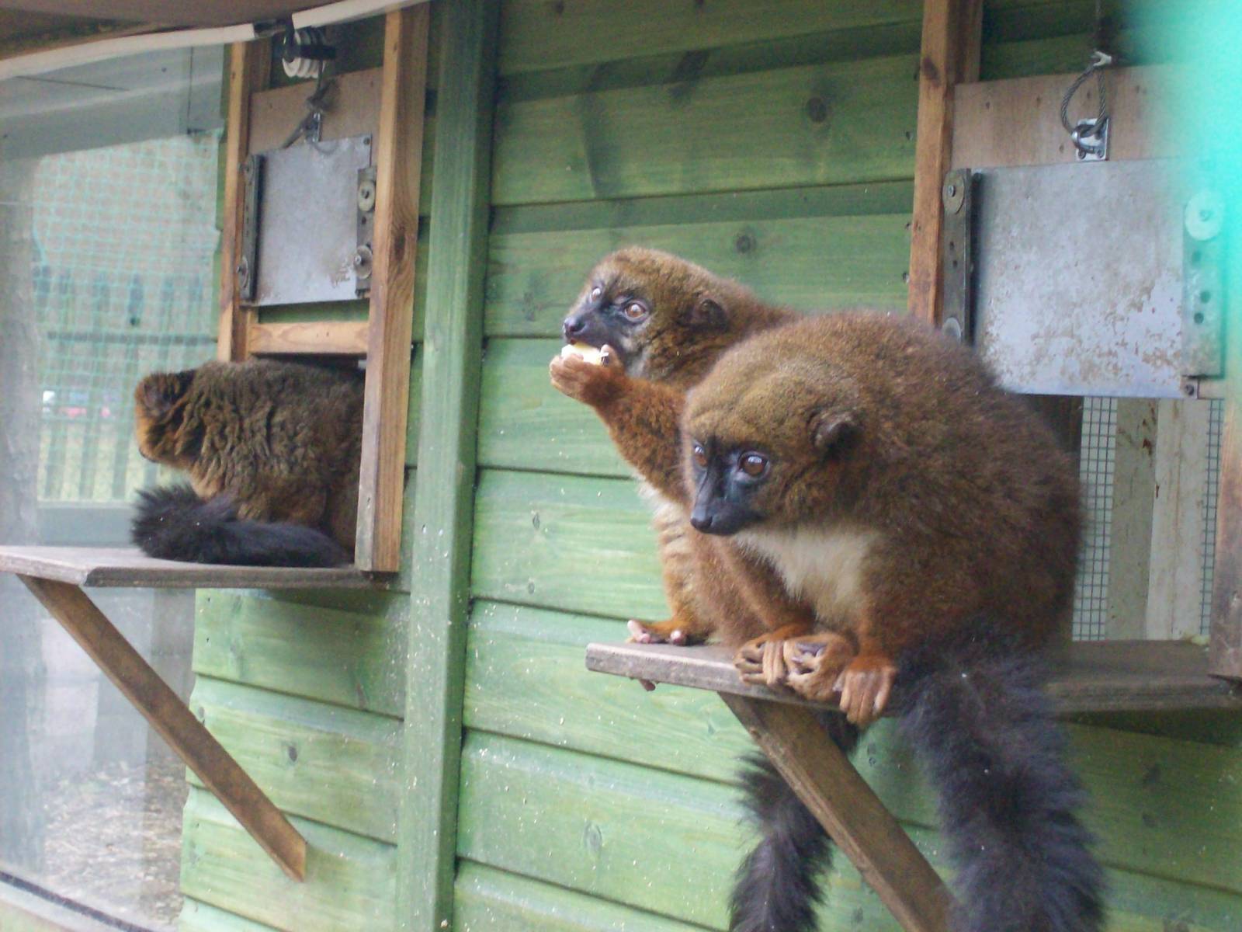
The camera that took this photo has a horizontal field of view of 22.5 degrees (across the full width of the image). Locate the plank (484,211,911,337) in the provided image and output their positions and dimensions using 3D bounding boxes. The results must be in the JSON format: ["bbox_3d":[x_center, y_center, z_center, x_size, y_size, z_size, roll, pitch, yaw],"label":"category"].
[{"bbox_3d":[0.052,-0.150,2.535,0.018,0.093,0.595,3,0,-34],"label":"plank"}]

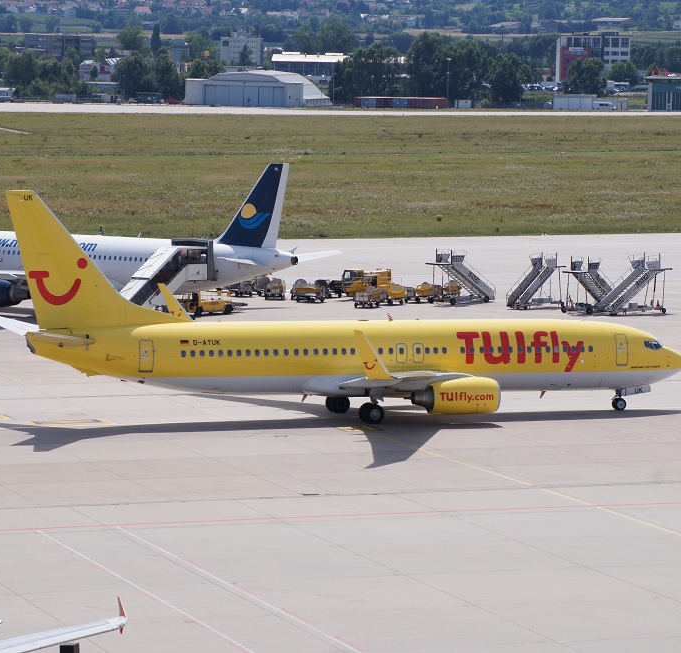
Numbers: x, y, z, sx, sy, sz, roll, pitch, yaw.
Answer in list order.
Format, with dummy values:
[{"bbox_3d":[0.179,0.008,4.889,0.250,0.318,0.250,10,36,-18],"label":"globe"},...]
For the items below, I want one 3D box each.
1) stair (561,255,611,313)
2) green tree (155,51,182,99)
[{"bbox_3d":[19.599,-3.164,252.597,2.200,4.150,5.000,5,6,41],"label":"stair"},{"bbox_3d":[-53.080,-77.305,1010.000,8.020,15.740,8.000,1,5,0],"label":"green tree"}]

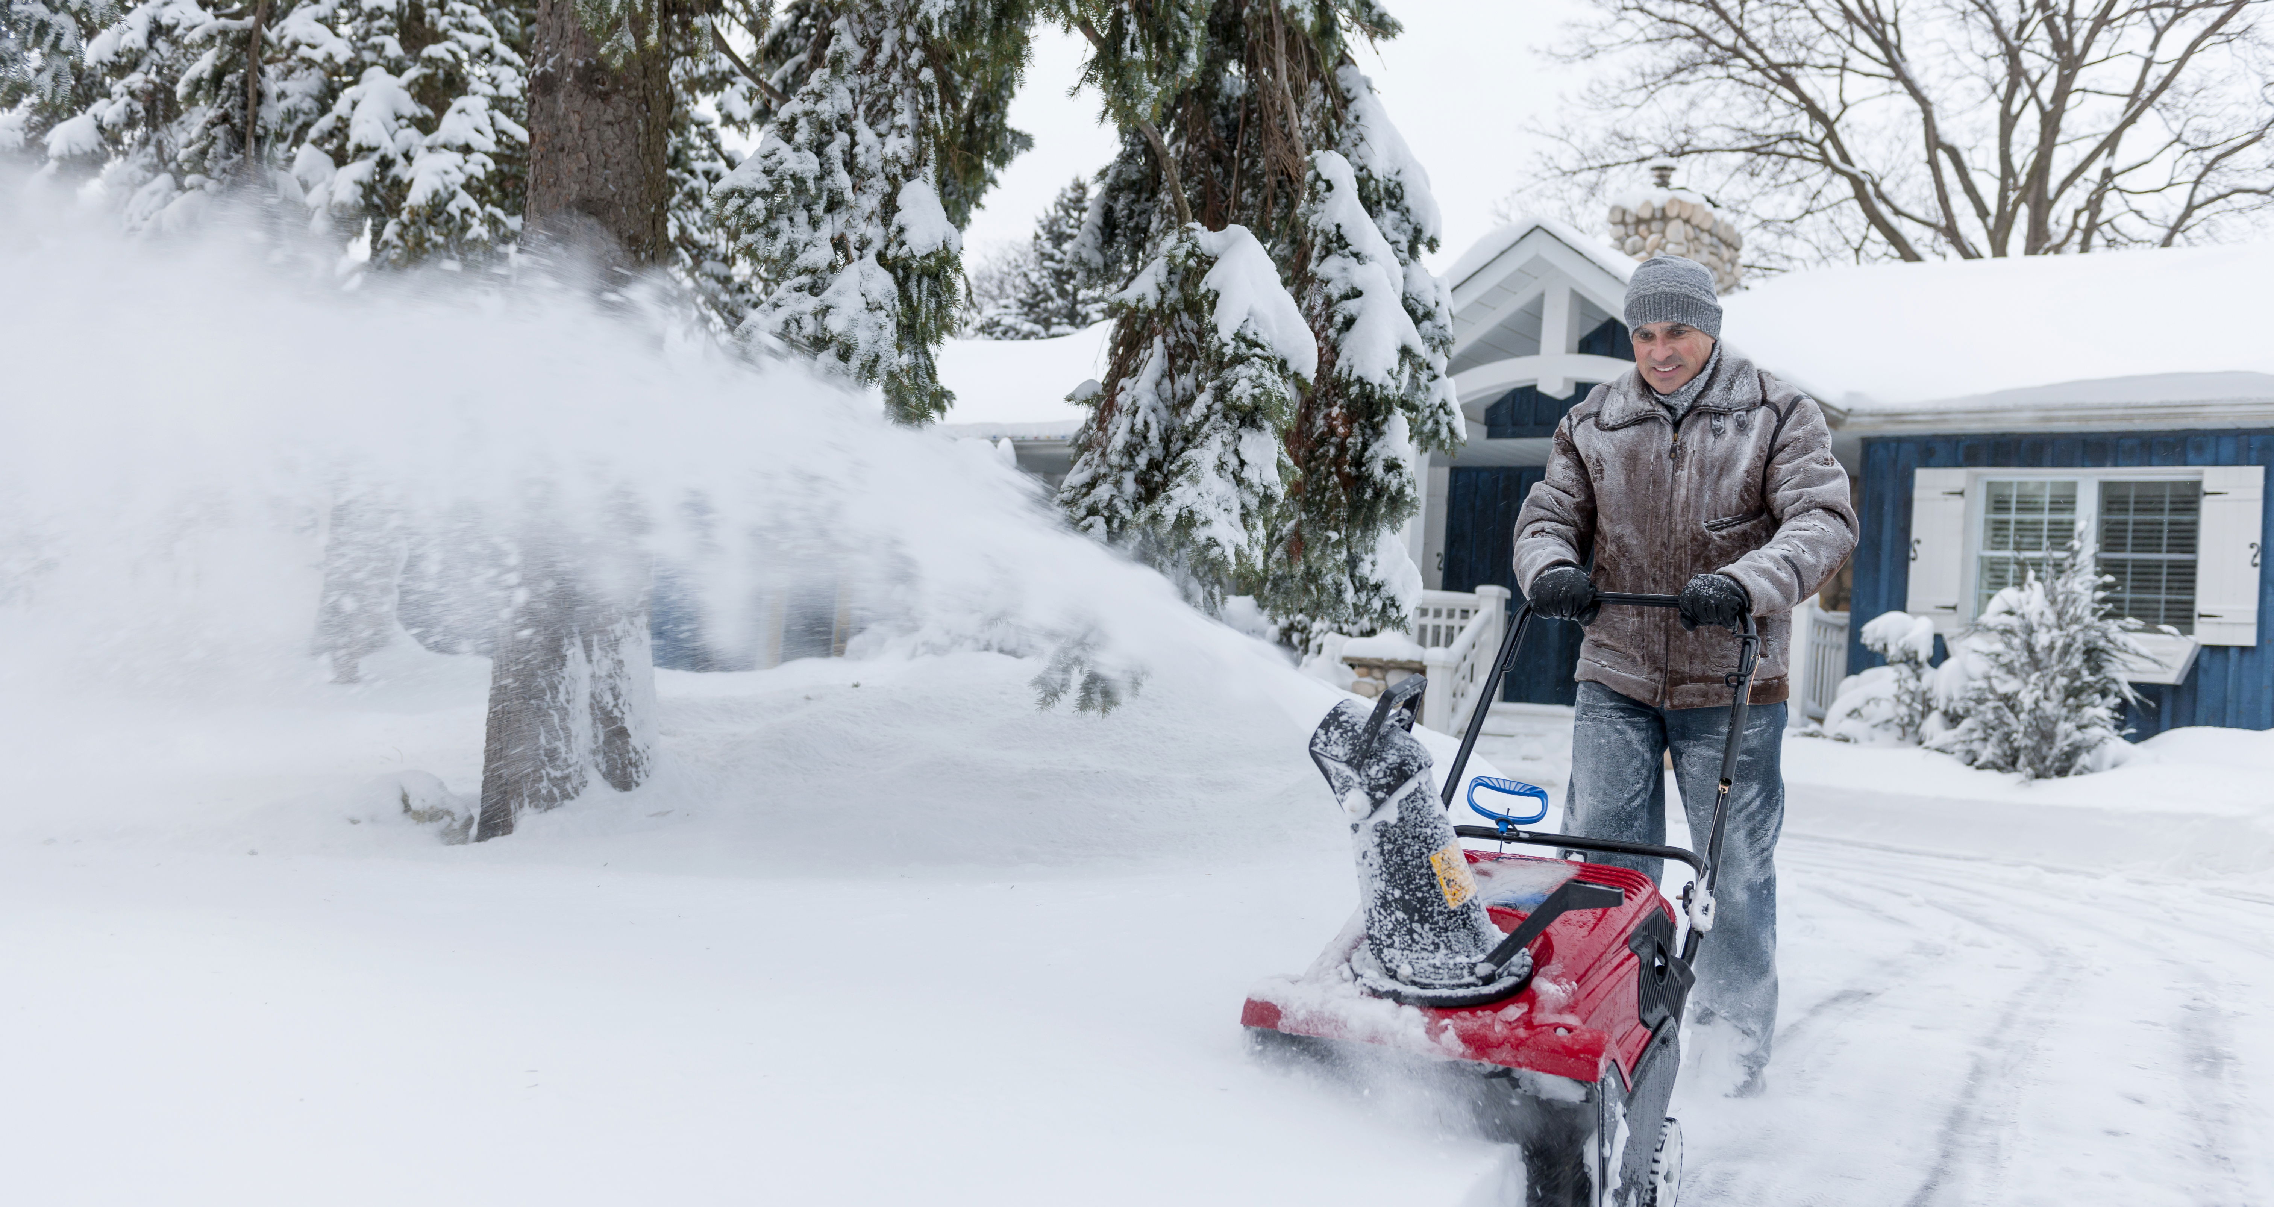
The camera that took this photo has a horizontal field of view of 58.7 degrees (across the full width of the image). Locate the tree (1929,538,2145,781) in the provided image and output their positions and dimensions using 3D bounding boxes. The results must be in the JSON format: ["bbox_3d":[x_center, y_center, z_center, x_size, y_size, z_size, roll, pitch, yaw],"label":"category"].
[{"bbox_3d":[5.877,0.360,13.200,1.350,1.580,1.300,3,-2,35],"label":"tree"}]

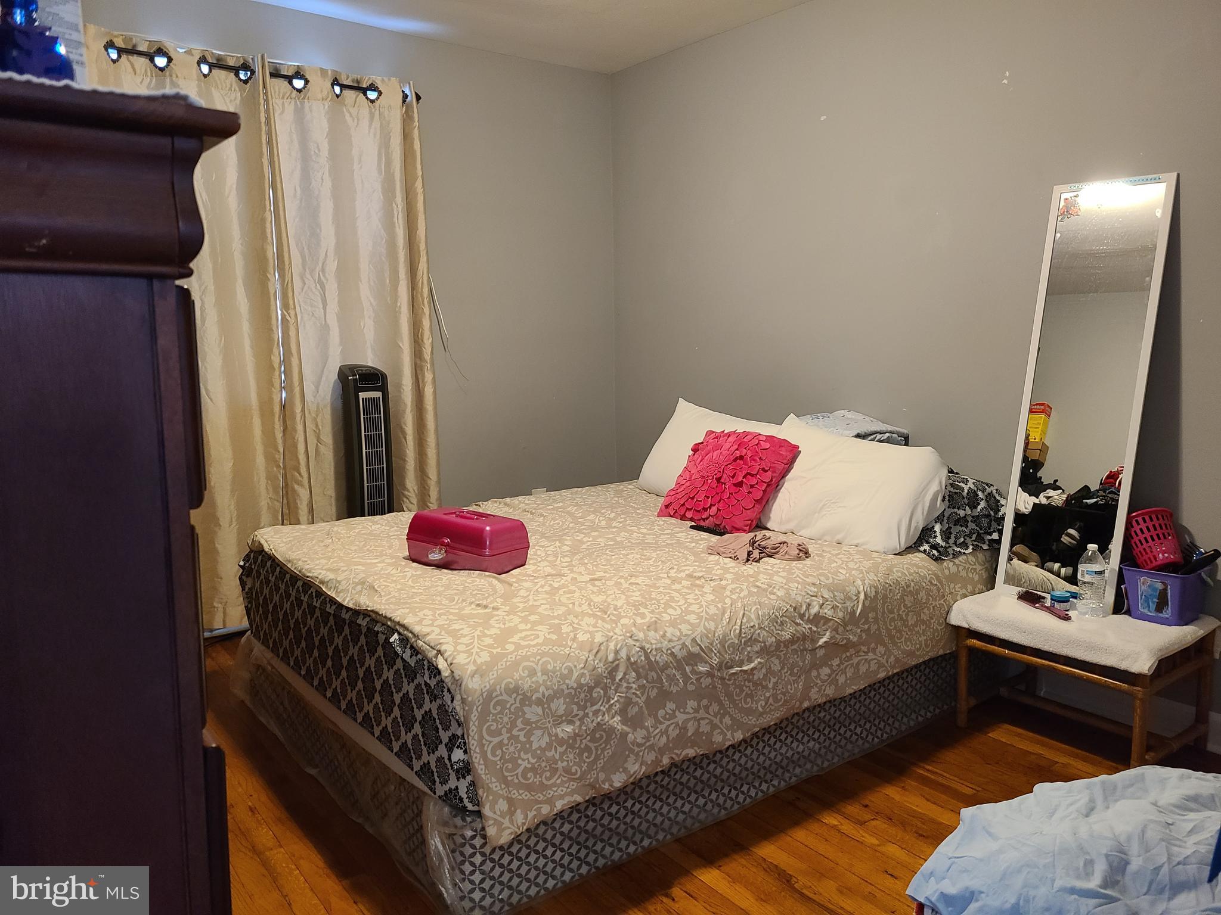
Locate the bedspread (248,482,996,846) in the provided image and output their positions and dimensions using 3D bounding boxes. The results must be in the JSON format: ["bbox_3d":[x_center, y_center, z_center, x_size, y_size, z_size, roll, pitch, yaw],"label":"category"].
[{"bbox_3d":[0.047,0.424,2.960,1.970,0.385,1.540,-6,9,-37],"label":"bedspread"}]

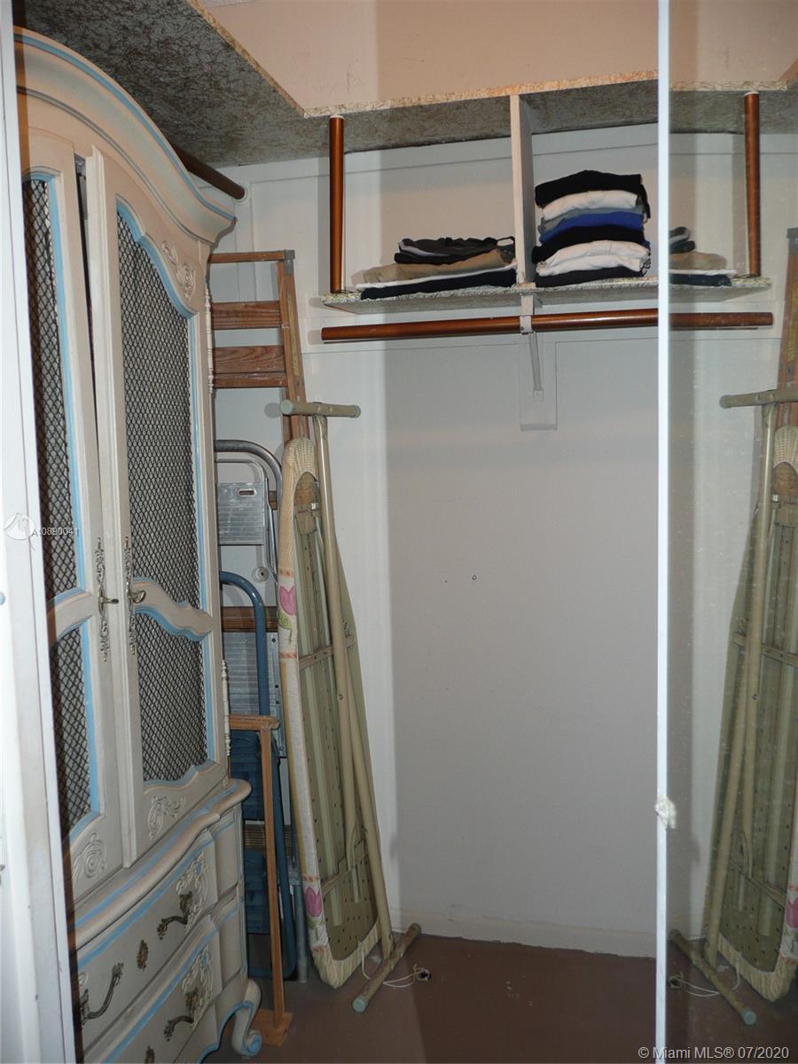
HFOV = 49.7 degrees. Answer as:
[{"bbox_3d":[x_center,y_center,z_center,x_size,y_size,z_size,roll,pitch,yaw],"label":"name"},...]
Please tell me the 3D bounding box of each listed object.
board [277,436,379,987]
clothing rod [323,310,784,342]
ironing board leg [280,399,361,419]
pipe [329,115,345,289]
[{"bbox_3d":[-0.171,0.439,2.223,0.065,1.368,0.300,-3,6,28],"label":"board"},{"bbox_3d":[0.341,-0.489,2.058,1.064,0.034,0.034,-1,4,6],"label":"clothing rod"},{"bbox_3d":[-0.189,-0.302,2.135,0.030,0.030,0.287,1,5,30],"label":"ironing board leg"},{"bbox_3d":[-0.147,-0.772,2.039,0.033,0.402,0.033,2,7,13],"label":"pipe"}]

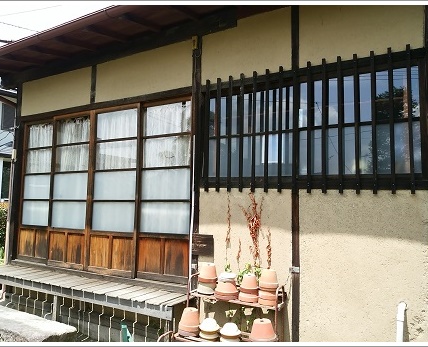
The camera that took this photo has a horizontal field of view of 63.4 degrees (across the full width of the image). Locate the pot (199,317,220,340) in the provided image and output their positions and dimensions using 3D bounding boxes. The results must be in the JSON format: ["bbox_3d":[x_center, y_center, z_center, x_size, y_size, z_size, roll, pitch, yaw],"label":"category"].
[{"bbox_3d":[-0.030,1.141,2.544,0.153,0.123,0.153,1,-4,0],"label":"pot"}]

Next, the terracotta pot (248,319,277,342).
[{"bbox_3d":[0.341,1.088,2.350,0.197,0.165,0.197,1,-4,0],"label":"terracotta pot"}]

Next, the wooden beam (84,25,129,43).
[{"bbox_3d":[-1.029,-1.389,3.418,0.060,0.075,0.580,-1,8,28],"label":"wooden beam"}]

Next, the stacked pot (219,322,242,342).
[{"bbox_3d":[0.121,1.142,2.463,0.156,0.120,0.156,1,-4,0],"label":"stacked pot"}]

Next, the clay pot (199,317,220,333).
[{"bbox_3d":[-0.031,1.111,2.547,0.154,0.062,0.154,1,-4,0],"label":"clay pot"}]

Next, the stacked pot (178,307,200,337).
[{"bbox_3d":[-0.183,1.121,2.627,0.161,0.177,0.161,1,-4,0],"label":"stacked pot"}]

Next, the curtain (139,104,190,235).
[{"bbox_3d":[-0.485,-0.054,3.458,0.631,1.321,0.080,-1,-5,28],"label":"curtain"}]

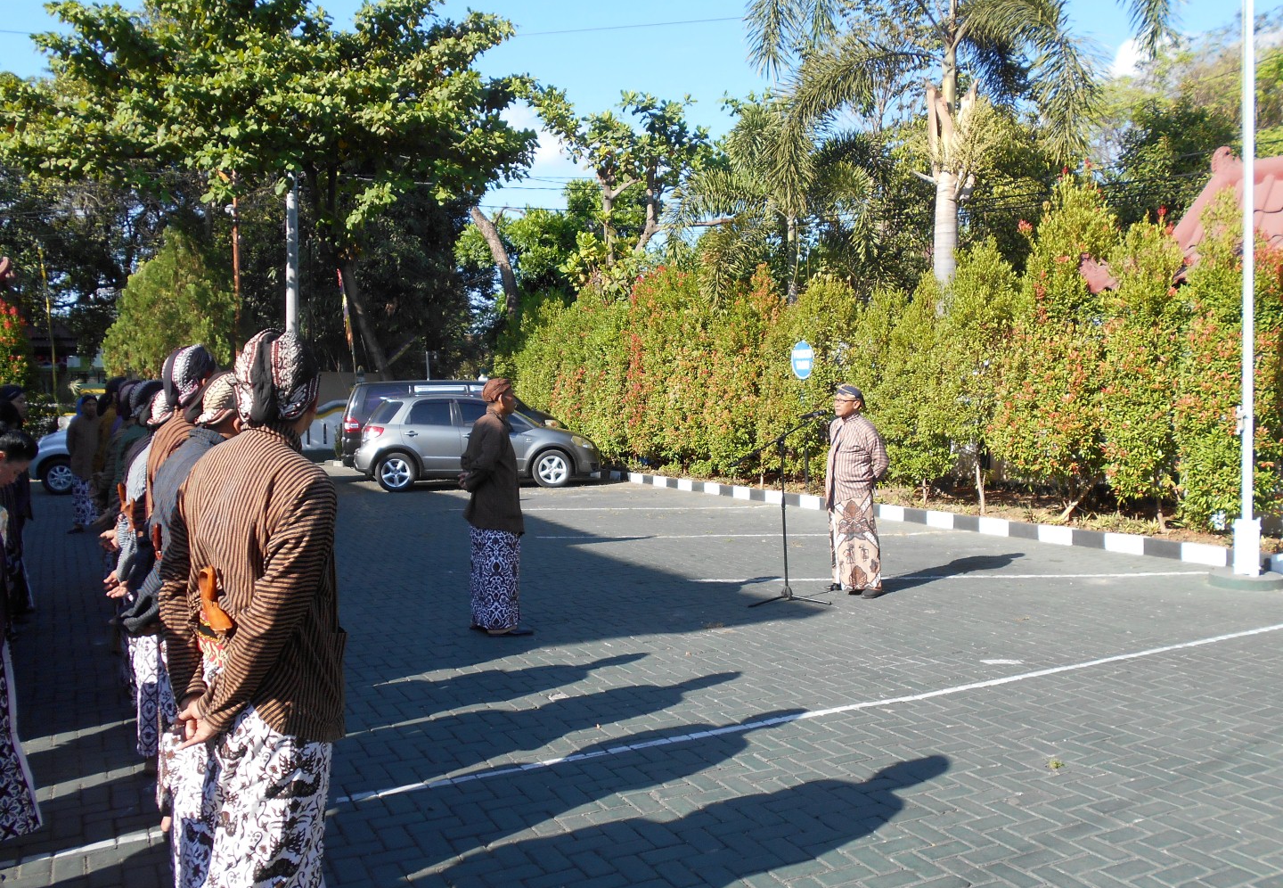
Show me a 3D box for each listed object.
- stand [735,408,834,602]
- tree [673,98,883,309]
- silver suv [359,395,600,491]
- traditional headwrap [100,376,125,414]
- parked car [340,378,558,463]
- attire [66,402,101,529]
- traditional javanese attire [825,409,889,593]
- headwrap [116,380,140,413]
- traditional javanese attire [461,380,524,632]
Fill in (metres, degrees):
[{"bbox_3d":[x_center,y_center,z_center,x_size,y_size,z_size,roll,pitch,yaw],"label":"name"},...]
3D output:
[{"bbox_3d":[1.080,0.465,8.420,0.840,1.430,0.580,-1,2,-26],"label":"stand"},{"bbox_3d":[2.550,-2.900,21.500,3.900,7.100,3.900,0,2,0],"label":"tree"},{"bbox_3d":[-2.900,-0.072,18.950,4.140,1.605,1.755,-1,2,-17],"label":"silver suv"},{"bbox_3d":[-3.510,-0.320,7.400,0.250,0.250,0.190,-2,3,-37],"label":"traditional headwrap"},{"bbox_3d":[-3.600,-0.300,22.000,4.400,1.790,1.740,-1,2,-17],"label":"parked car"},{"bbox_3d":[-6.550,0.220,13.100,0.460,1.520,0.340,-2,3,-43],"label":"attire"},{"bbox_3d":[1.700,0.450,8.740,0.380,1.450,0.500,-1,2,-28],"label":"traditional javanese attire"},{"bbox_3d":[-2.890,-0.270,6.300,0.240,0.240,0.190,-2,3,-37],"label":"headwrap"},{"bbox_3d":[-0.975,0.405,7.270,0.380,1.640,0.500,-1,2,-20],"label":"traditional javanese attire"}]

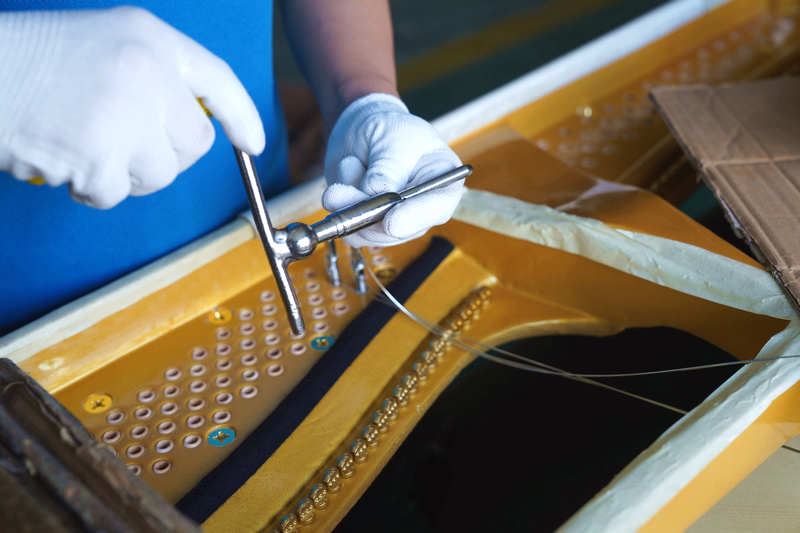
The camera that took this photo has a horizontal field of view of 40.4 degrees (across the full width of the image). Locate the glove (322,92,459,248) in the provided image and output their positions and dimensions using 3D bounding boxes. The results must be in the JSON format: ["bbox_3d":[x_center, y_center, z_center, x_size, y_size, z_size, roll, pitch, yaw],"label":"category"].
[{"bbox_3d":[-0.005,-0.068,0.780,0.102,0.090,0.118,-7,37,-10],"label":"glove"}]

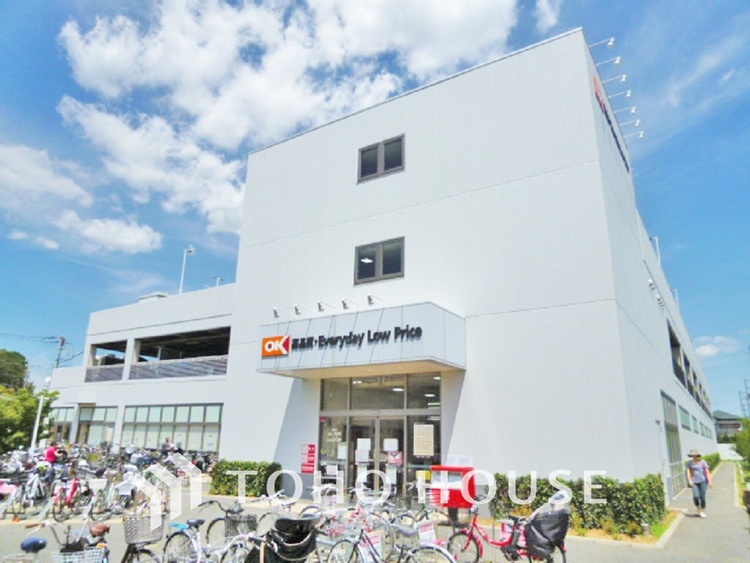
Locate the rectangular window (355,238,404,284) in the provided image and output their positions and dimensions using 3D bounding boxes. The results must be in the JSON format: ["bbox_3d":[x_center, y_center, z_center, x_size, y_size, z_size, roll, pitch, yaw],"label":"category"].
[{"bbox_3d":[0.129,-0.603,15.899,1.810,1.290,0.120,-9,-20,32],"label":"rectangular window"}]

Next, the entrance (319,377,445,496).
[{"bbox_3d":[0.047,4.324,14.328,3.984,3.379,0.250,-9,-20,32],"label":"entrance"}]

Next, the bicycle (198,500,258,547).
[{"bbox_3d":[-1.773,3.143,6.238,0.580,1.060,1.780,13,-20,-33],"label":"bicycle"}]

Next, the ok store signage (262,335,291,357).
[{"bbox_3d":[-2.756,1.789,14.485,1.050,0.530,0.120,-9,-20,32],"label":"ok store signage"}]

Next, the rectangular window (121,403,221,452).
[{"bbox_3d":[-12.155,8.542,30.547,9.150,2.550,0.150,-9,-20,32],"label":"rectangular window"}]

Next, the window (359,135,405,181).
[{"bbox_3d":[0.194,-3.956,16.899,1.800,1.270,0.120,-9,-20,32],"label":"window"}]

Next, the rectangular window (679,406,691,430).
[{"bbox_3d":[15.171,6.729,25.439,0.120,0.820,5.600,-9,-20,32],"label":"rectangular window"}]

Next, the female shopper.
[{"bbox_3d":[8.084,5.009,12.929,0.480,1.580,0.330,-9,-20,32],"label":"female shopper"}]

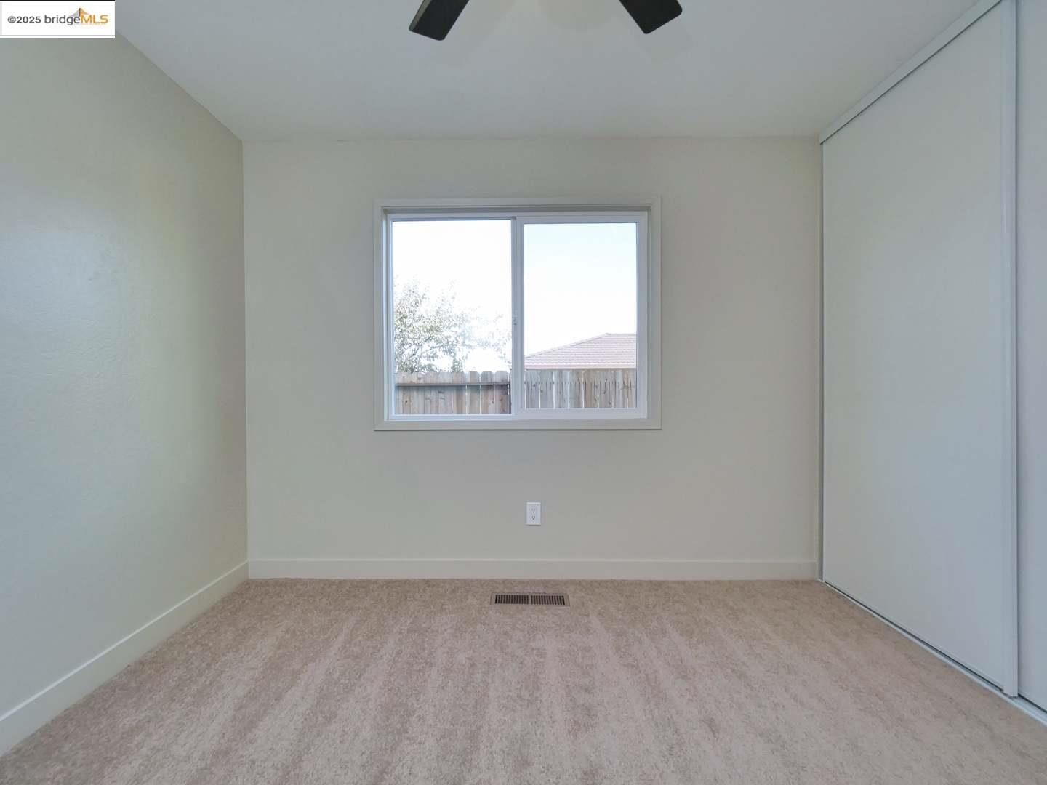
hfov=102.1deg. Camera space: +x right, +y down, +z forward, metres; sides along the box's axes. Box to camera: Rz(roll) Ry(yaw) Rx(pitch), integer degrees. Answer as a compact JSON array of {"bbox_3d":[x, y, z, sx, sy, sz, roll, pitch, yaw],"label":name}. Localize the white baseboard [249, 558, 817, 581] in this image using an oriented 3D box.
[{"bbox_3d":[0.048,0.985,2.359,3.157,0.112,0.018,0,0,0],"label":"white baseboard"}]

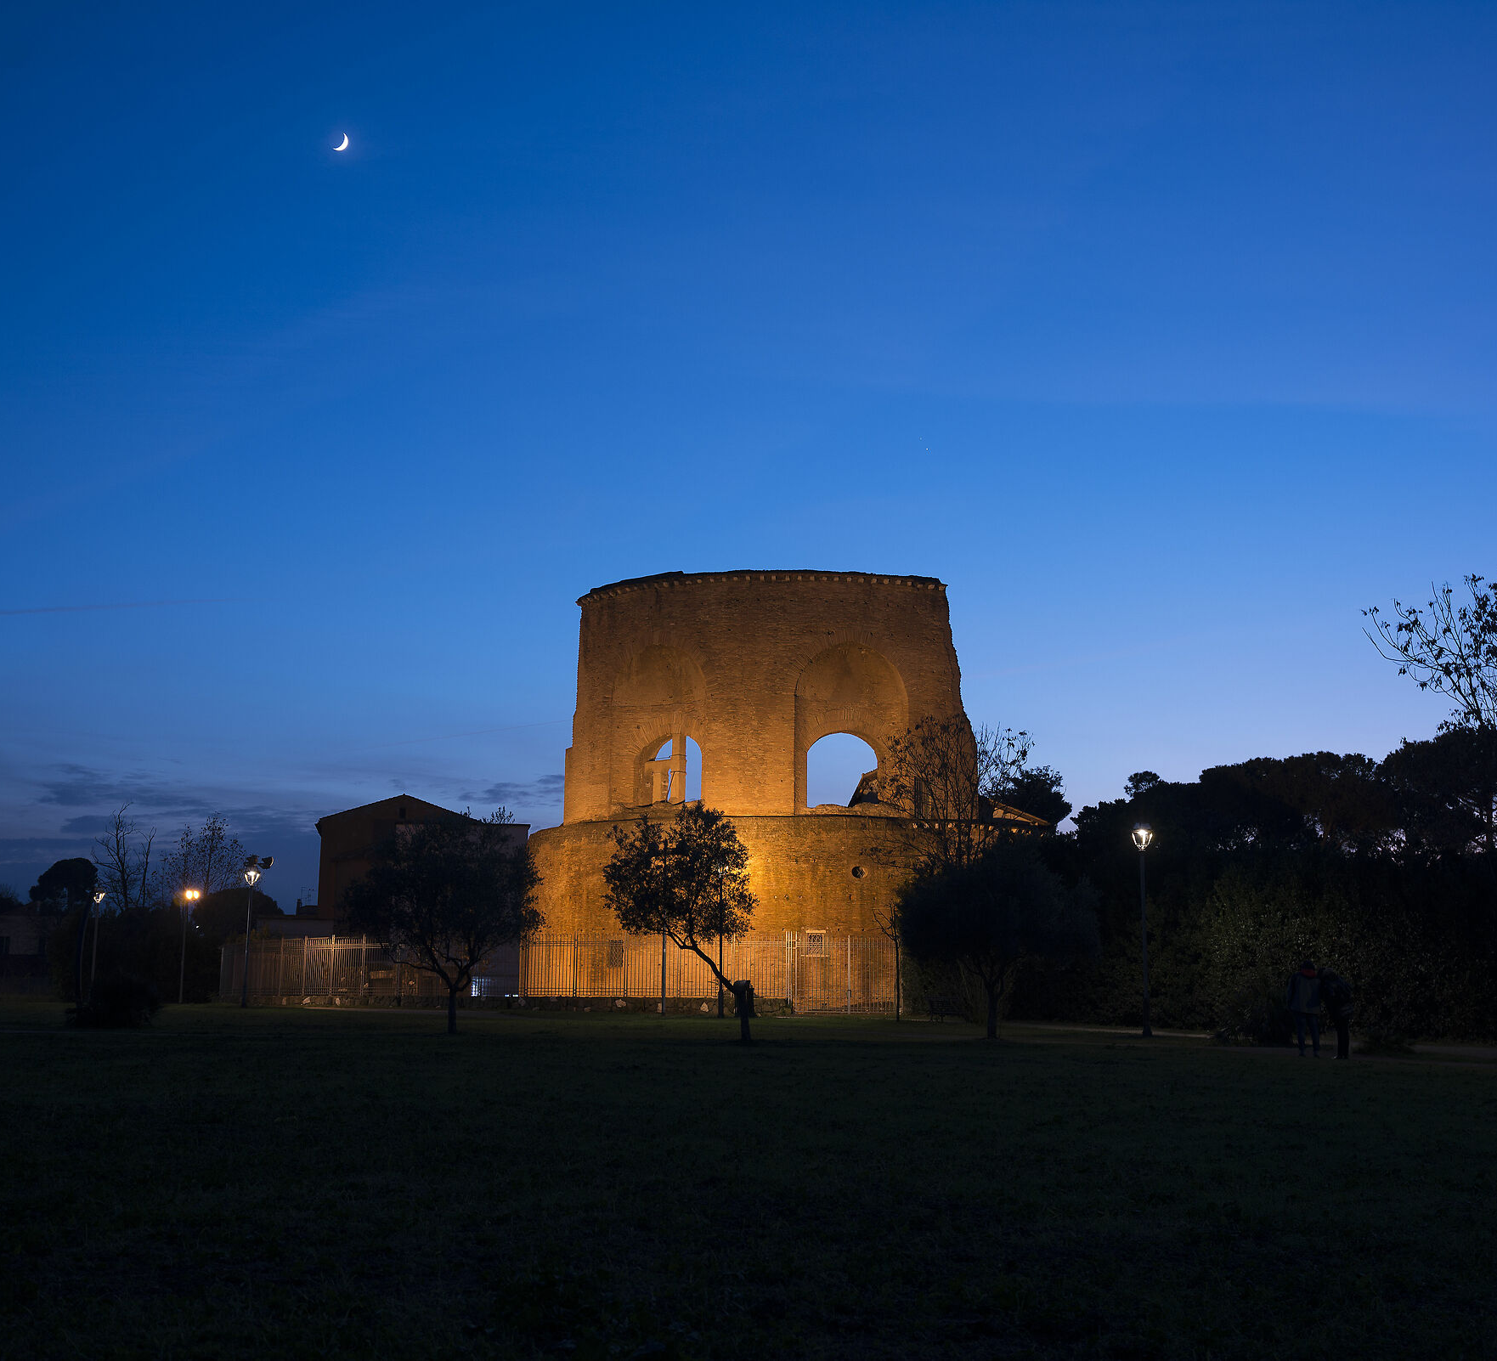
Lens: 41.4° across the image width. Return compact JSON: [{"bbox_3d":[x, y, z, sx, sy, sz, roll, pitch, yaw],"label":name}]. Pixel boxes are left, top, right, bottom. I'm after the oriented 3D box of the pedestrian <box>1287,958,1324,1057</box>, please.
[{"bbox_3d":[10.178,6.013,36.300,0.600,1.741,0.380,-2,-9,11],"label":"pedestrian"}]

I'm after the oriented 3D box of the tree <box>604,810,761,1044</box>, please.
[{"bbox_3d":[-1.509,5.318,43.688,3.475,5.229,3.200,0,-8,0],"label":"tree"}]

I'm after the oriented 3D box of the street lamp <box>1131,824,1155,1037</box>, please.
[{"bbox_3d":[9.333,5.921,46.935,0.520,4.978,0.520,0,-8,0],"label":"street lamp"}]

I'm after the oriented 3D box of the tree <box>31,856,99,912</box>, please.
[{"bbox_3d":[-61.880,21.673,178.734,6.190,11.290,6.190,0,-8,0],"label":"tree"}]

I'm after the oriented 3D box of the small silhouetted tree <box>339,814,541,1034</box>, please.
[{"bbox_3d":[-7.540,5.930,48.500,5.000,5.360,4.800,0,-9,0],"label":"small silhouetted tree"}]

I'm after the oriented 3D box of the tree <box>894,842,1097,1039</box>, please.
[{"bbox_3d":[5.680,5.900,45.322,4.624,4.587,4.500,0,-8,0],"label":"tree"}]

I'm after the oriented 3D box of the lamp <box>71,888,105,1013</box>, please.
[{"bbox_3d":[-27.999,11.412,85.000,0.600,4.909,0.600,0,-9,0],"label":"lamp"}]

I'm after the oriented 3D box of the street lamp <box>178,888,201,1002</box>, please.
[{"bbox_3d":[-24.318,11.537,86.236,0.700,5.083,0.500,0,-8,0],"label":"street lamp"}]

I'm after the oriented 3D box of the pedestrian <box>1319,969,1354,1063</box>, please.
[{"bbox_3d":[10.643,6.026,35.900,0.580,1.679,0.550,-7,-12,40],"label":"pedestrian"}]

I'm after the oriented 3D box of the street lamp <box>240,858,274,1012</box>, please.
[{"bbox_3d":[-17.982,9.167,72.433,1.000,5.544,0.600,0,-8,0],"label":"street lamp"}]

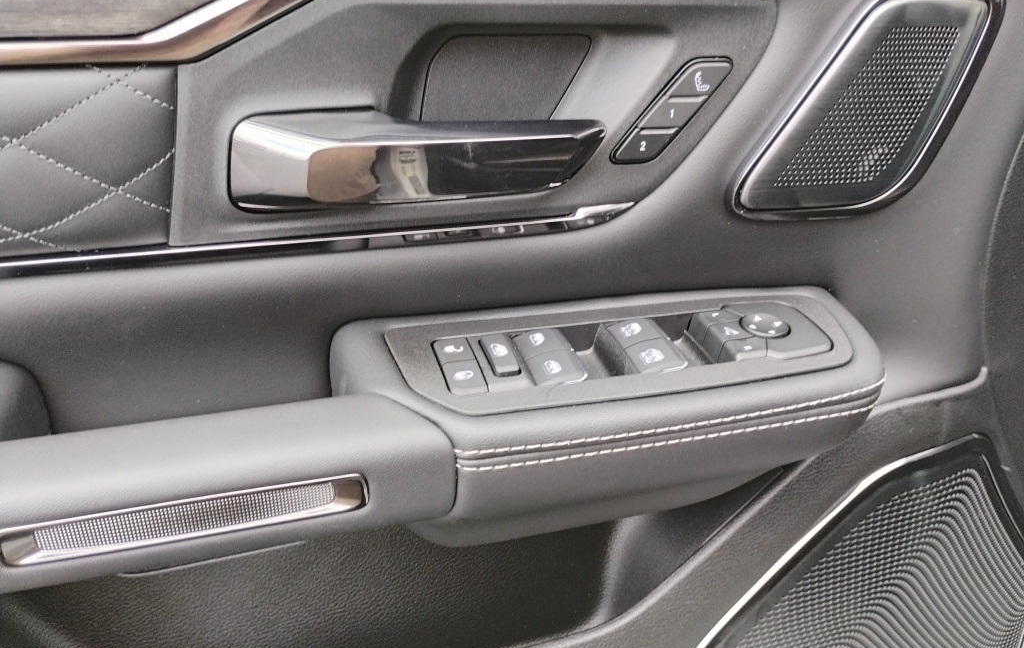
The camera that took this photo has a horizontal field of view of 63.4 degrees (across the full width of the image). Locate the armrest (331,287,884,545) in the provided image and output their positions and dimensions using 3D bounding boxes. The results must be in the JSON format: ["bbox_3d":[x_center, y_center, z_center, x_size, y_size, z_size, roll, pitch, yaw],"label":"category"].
[{"bbox_3d":[0.049,0.041,0.409,0.257,0.068,0.093,-6,32,-15],"label":"armrest"}]

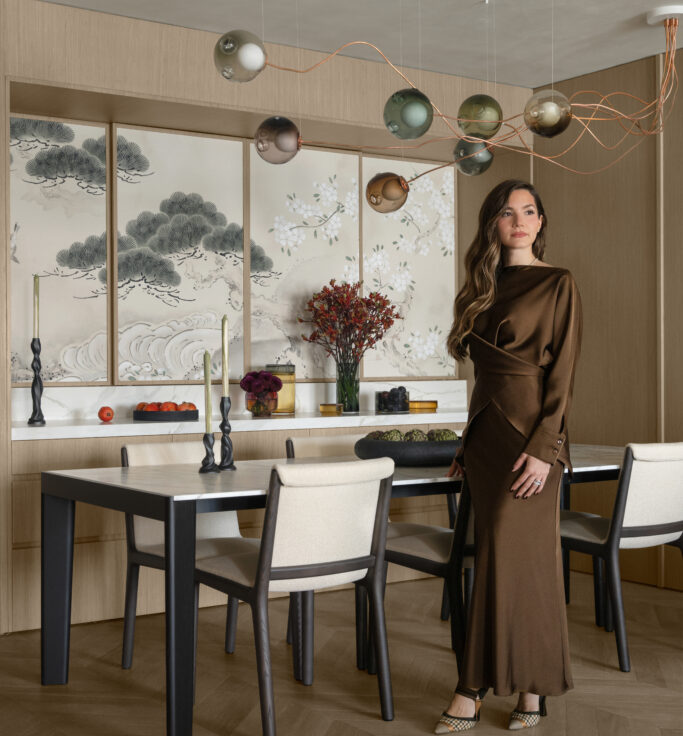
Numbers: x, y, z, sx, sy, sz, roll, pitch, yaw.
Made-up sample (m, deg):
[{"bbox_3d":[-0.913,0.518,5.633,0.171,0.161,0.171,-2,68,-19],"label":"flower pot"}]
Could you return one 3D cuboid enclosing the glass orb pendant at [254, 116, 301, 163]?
[{"bbox_3d":[-0.235,-0.840,4.409,0.173,0.173,0.173,0,0,0],"label":"glass orb pendant"}]

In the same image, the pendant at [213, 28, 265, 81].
[{"bbox_3d":[-0.343,-1.055,4.042,0.176,0.176,0.176,0,0,0],"label":"pendant"}]

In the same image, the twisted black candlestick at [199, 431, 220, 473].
[{"bbox_3d":[-0.460,0.292,4.168,0.075,0.140,0.075,0,0,0],"label":"twisted black candlestick"}]

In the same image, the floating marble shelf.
[{"bbox_3d":[-0.332,0.272,5.959,2.867,0.053,0.547,0,0,-34],"label":"floating marble shelf"}]

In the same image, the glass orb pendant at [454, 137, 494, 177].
[{"bbox_3d":[0.547,-0.872,4.947,0.164,0.164,0.164,0,0,0],"label":"glass orb pendant"}]

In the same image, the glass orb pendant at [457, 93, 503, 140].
[{"bbox_3d":[0.531,-0.968,4.599,0.170,0.170,0.170,0,0,0],"label":"glass orb pendant"}]

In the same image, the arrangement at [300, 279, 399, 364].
[{"bbox_3d":[0.043,-0.247,6.355,0.533,0.457,0.464,0,0,-35],"label":"arrangement"}]

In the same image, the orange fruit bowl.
[{"bbox_3d":[-0.848,0.210,5.776,0.315,0.098,0.315,0,0,0],"label":"orange fruit bowl"}]

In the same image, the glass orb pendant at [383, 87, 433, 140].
[{"bbox_3d":[0.240,-0.906,4.261,0.177,0.177,0.177,0,0,0],"label":"glass orb pendant"}]

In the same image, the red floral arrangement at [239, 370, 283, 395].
[{"bbox_3d":[-0.403,0.072,6.011,0.214,0.118,0.198,0,0,0],"label":"red floral arrangement"}]

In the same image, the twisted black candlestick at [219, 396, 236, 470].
[{"bbox_3d":[-0.403,0.232,4.231,0.065,0.261,0.065,0,0,0],"label":"twisted black candlestick"}]

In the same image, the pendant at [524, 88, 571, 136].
[{"bbox_3d":[0.755,-0.932,4.360,0.171,0.171,0.171,0,0,0],"label":"pendant"}]

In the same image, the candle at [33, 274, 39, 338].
[{"bbox_3d":[-1.299,-0.261,5.077,0.023,0.275,0.023,0,0,-34],"label":"candle"}]

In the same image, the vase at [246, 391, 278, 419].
[{"bbox_3d":[-0.400,0.181,6.013,0.164,0.136,0.164,0,0,0],"label":"vase"}]

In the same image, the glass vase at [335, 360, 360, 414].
[{"bbox_3d":[0.033,0.103,6.372,0.127,0.283,0.127,0,0,0],"label":"glass vase"}]

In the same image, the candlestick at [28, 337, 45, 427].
[{"bbox_3d":[-1.295,0.060,5.077,0.074,0.376,0.074,0,0,-34],"label":"candlestick"}]

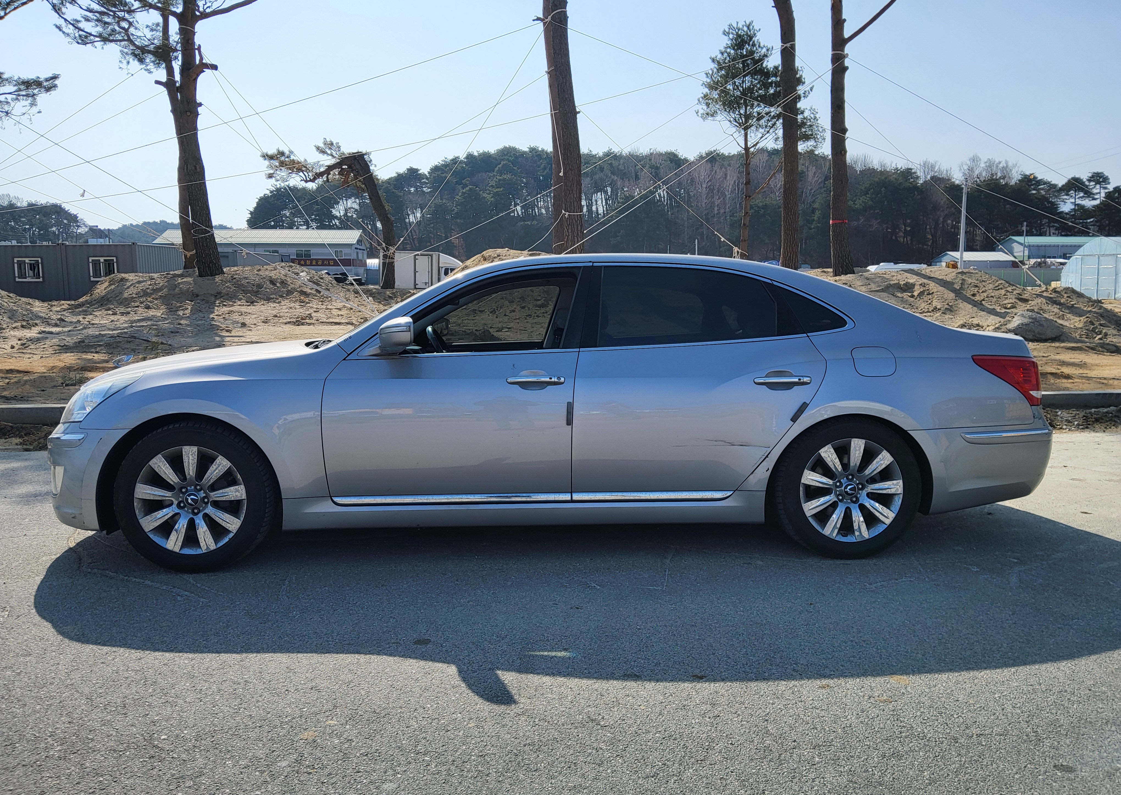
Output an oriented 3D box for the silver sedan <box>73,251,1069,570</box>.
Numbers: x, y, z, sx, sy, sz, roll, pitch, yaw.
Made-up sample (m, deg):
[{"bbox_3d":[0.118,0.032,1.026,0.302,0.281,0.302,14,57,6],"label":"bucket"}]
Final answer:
[{"bbox_3d":[-0.016,-0.053,4.722,5.160,1.495,1.910,-1,7,-3],"label":"silver sedan"}]

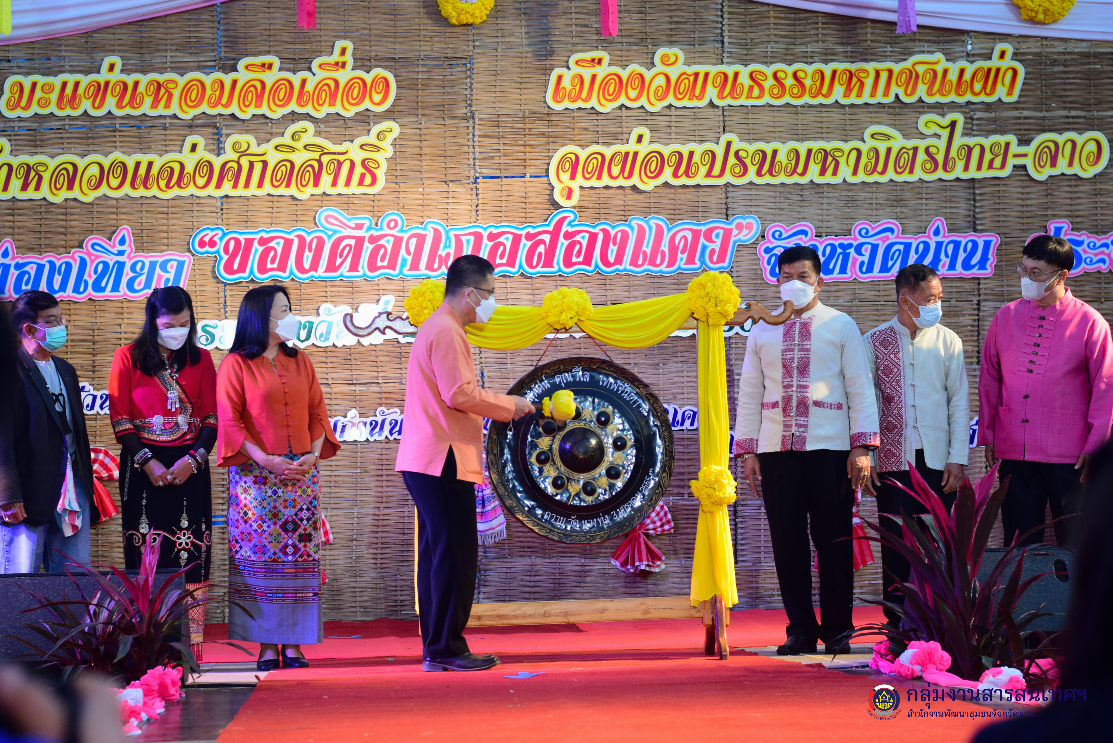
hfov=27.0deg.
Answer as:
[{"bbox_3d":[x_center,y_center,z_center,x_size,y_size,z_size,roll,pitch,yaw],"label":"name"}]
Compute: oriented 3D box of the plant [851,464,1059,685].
[{"bbox_3d":[1.545,0.780,8.950,0.800,0.830,0.740,-1,0,0],"label":"plant"}]

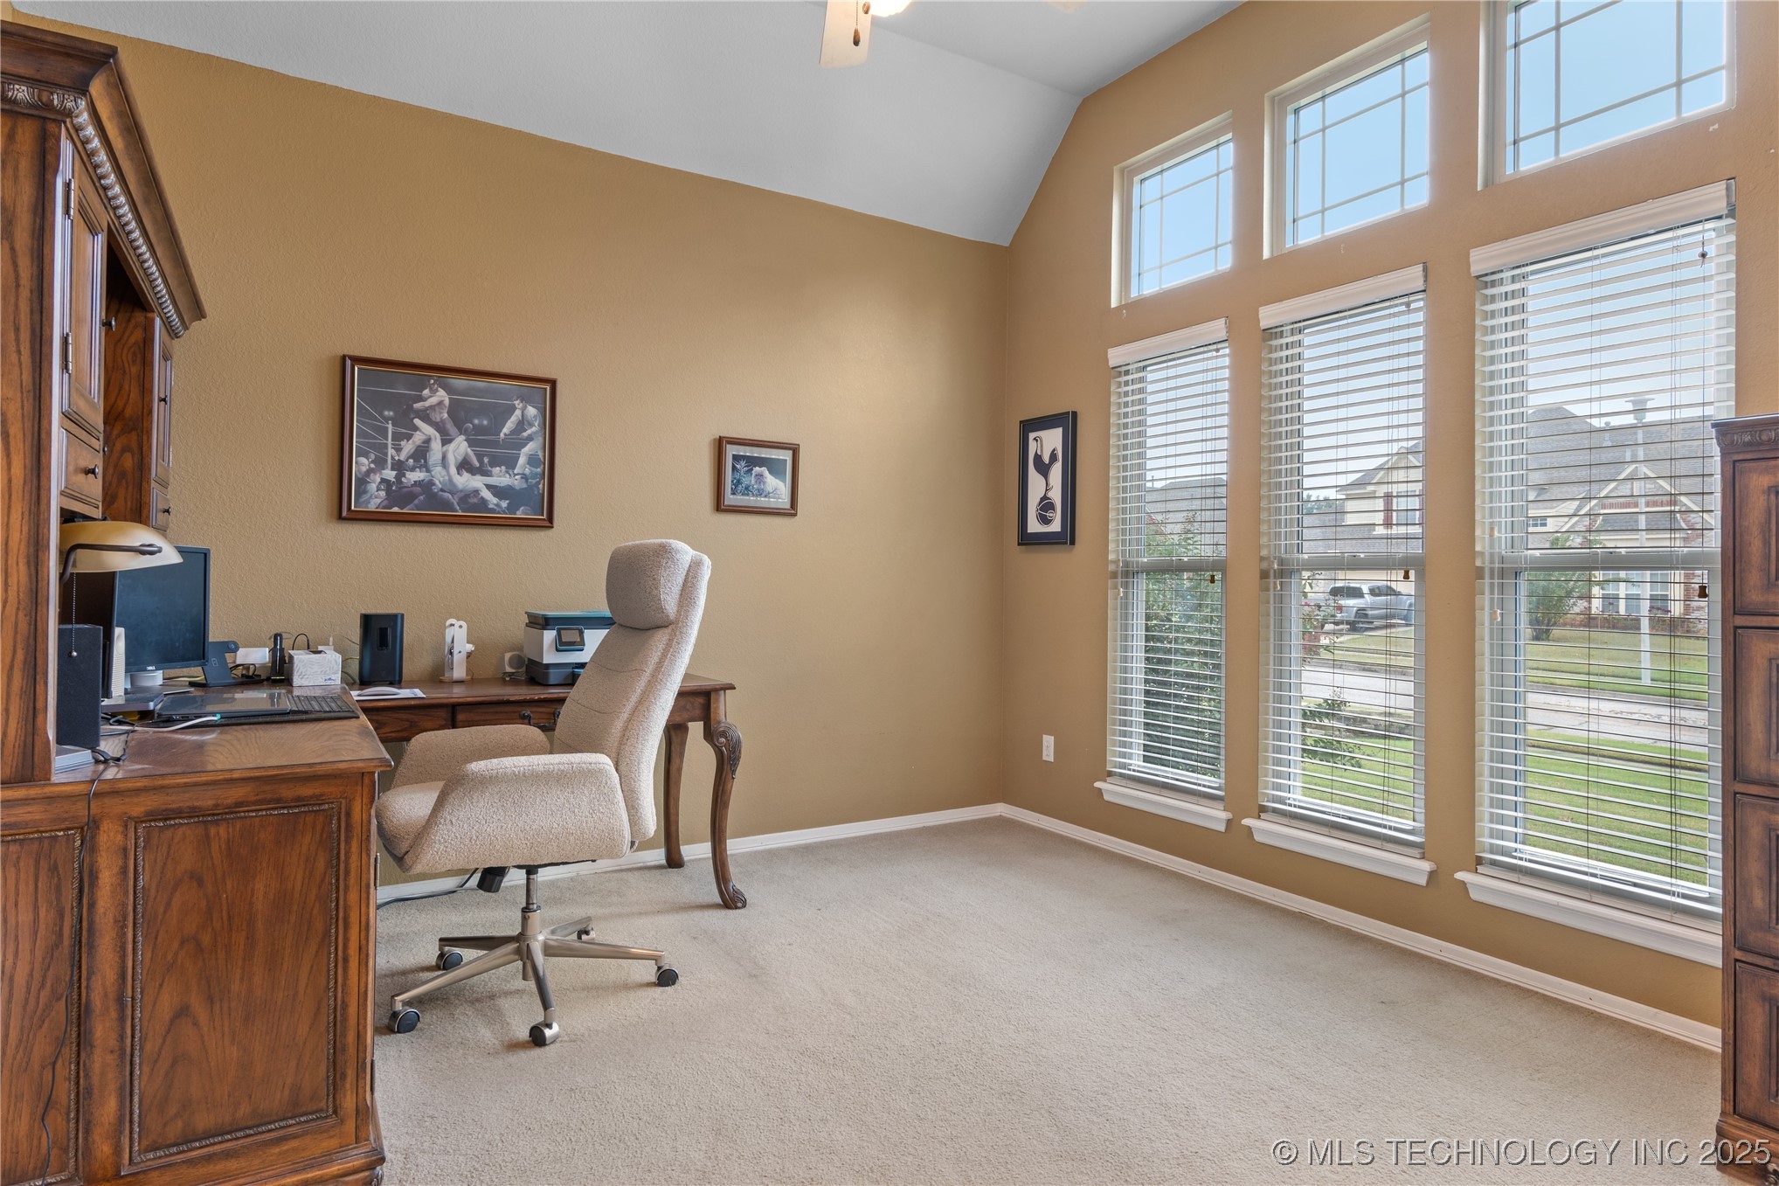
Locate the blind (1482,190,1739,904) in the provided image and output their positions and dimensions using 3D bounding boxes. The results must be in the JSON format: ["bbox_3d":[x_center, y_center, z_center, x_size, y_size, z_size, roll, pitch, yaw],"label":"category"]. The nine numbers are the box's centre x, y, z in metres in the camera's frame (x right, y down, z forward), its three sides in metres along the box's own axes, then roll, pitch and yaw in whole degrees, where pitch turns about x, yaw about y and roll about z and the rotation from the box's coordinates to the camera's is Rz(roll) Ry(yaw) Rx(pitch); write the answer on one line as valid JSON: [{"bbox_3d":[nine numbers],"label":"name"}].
[{"bbox_3d":[1.868,-0.076,2.494,0.055,1.705,0.588,0,0,-31],"label":"blind"}]

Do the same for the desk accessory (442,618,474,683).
[{"bbox_3d":[-1.483,0.198,3.223,0.098,0.212,0.100,0,0,-31],"label":"desk accessory"}]

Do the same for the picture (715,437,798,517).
[{"bbox_3d":[-0.539,-0.478,3.880,0.358,0.301,0.025,1,0,-31],"label":"picture"}]

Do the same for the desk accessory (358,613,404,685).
[{"bbox_3d":[-1.673,0.185,3.097,0.132,0.235,0.110,0,0,-31],"label":"desk accessory"}]

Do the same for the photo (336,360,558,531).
[{"bbox_3d":[-1.524,-0.517,3.286,0.676,0.545,0.030,1,0,-31],"label":"photo"}]

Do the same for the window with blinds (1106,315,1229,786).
[{"bbox_3d":[1.113,-0.109,3.741,0.090,1.801,0.608,1,0,-31],"label":"window with blinds"}]

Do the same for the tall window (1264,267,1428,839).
[{"bbox_3d":[1.489,-0.089,3.095,0.060,1.760,0.581,1,0,-31],"label":"tall window"}]

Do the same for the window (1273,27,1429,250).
[{"bbox_3d":[1.539,-1.483,3.120,0.070,0.581,0.581,1,0,-31],"label":"window"}]

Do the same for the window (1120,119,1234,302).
[{"bbox_3d":[1.148,-1.485,3.725,0.080,0.575,0.595,0,0,-31],"label":"window"}]

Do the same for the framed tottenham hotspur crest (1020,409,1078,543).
[{"bbox_3d":[0.716,-0.509,4.266,0.040,0.581,0.345,0,0,-31],"label":"framed tottenham hotspur crest"}]

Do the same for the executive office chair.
[{"bbox_3d":[-0.915,0.458,2.514,0.780,1.210,0.670,1,0,-34],"label":"executive office chair"}]

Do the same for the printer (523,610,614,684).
[{"bbox_3d":[-1.026,0.186,3.372,0.460,0.234,0.341,1,0,-31],"label":"printer"}]

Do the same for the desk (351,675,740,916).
[{"bbox_3d":[-1.134,0.688,3.156,1.140,0.765,0.630,0,0,-31],"label":"desk"}]

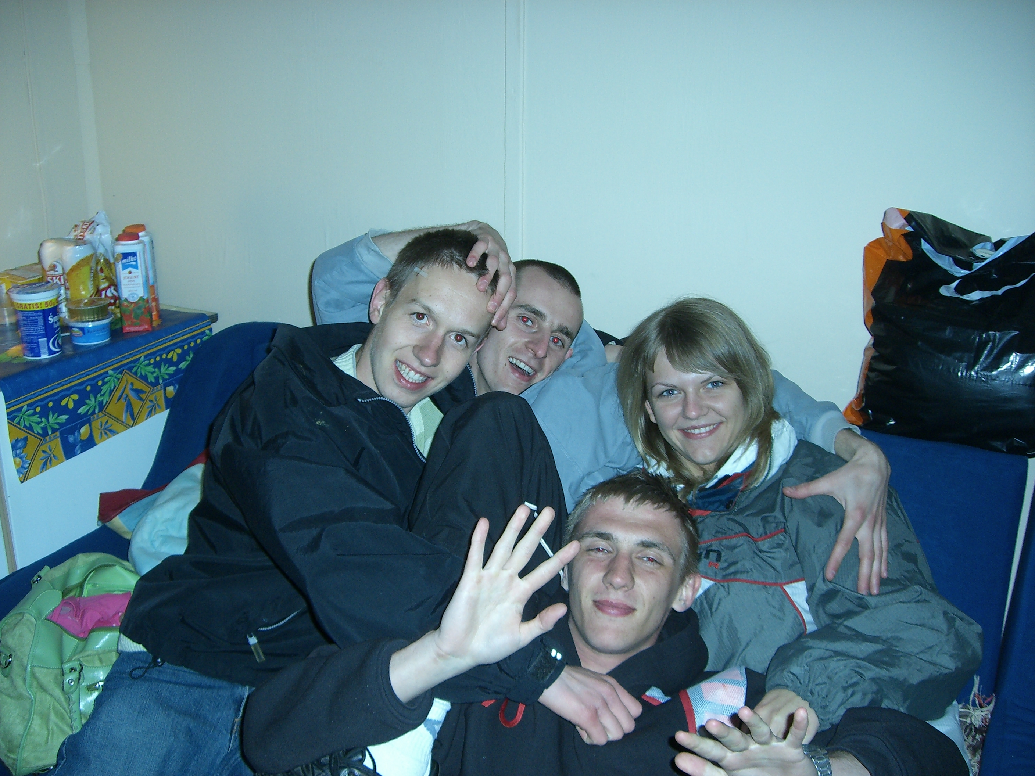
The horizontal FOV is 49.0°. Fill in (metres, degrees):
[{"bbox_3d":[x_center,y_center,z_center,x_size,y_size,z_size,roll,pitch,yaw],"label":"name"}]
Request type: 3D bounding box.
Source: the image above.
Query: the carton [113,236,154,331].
[{"bbox_3d":[-0.748,-0.206,2.201,0.057,0.186,0.057,-7,17,-25],"label":"carton"}]

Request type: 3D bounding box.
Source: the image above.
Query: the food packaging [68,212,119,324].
[{"bbox_3d":[-0.849,-0.242,2.272,0.115,0.218,0.080,-6,16,-21],"label":"food packaging"}]

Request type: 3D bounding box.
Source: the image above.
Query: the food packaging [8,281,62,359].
[{"bbox_3d":[-0.842,-0.118,2.003,0.095,0.118,0.095,8,17,27],"label":"food packaging"}]

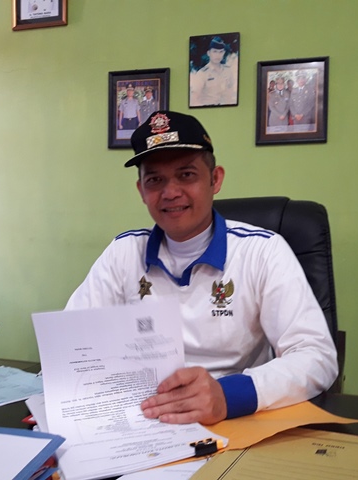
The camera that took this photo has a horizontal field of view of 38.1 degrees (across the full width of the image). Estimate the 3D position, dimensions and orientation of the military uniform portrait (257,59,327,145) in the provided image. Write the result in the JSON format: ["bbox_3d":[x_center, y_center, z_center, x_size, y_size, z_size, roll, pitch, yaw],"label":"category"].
[{"bbox_3d":[0.454,-0.552,2.080,0.280,0.343,0.025,1,4,17],"label":"military uniform portrait"}]

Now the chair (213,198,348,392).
[{"bbox_3d":[0.100,0.470,1.280,0.640,1.180,0.680,1,1,21],"label":"chair"}]

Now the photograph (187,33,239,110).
[{"bbox_3d":[0.148,-0.708,2.174,0.211,0.303,0.018,1,4,17],"label":"photograph"}]

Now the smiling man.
[{"bbox_3d":[0.020,0.392,1.050,0.560,1.330,0.660,1,1,19],"label":"smiling man"}]

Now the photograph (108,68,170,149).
[{"bbox_3d":[-0.177,-0.571,2.268,0.283,0.342,0.025,1,4,17],"label":"photograph"}]

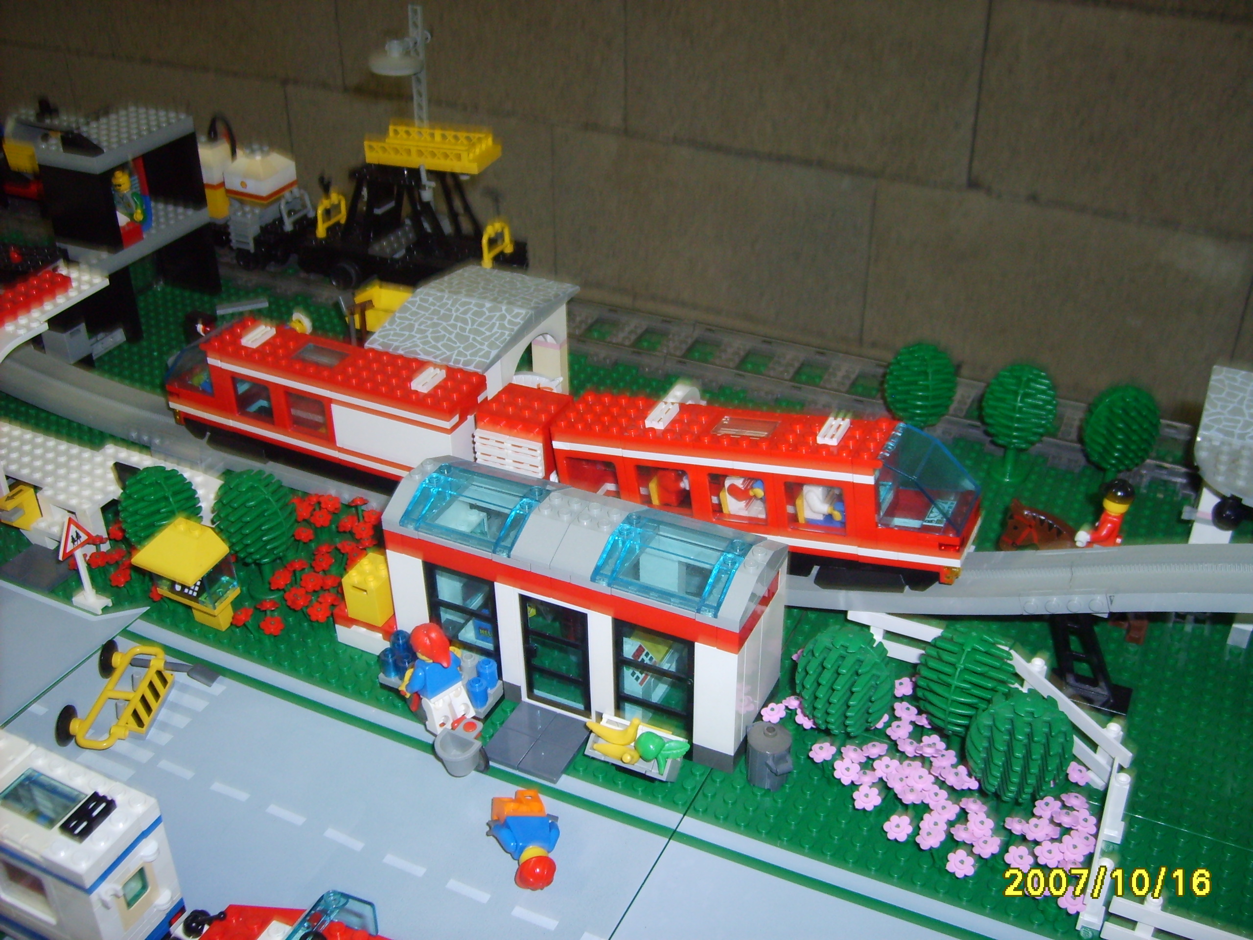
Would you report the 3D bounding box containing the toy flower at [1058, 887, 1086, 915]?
[{"bbox_3d":[0.139,0.135,0.396,0.010,0.005,0.010,15,61,23],"label":"toy flower"}]

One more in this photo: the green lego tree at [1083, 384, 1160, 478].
[{"bbox_3d":[0.236,-0.012,0.608,0.035,0.062,0.035,14,35,21],"label":"green lego tree"}]

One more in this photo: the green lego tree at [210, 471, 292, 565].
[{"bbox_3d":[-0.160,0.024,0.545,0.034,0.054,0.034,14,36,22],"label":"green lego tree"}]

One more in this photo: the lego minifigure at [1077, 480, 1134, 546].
[{"bbox_3d":[0.206,0.027,0.544,0.017,0.042,0.019,7,33,12],"label":"lego minifigure"}]

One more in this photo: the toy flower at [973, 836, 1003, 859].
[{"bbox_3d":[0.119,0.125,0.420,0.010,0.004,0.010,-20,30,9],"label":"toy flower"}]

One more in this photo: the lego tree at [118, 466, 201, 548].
[{"bbox_3d":[-0.200,0.026,0.547,0.035,0.062,0.035,14,35,21],"label":"lego tree"}]

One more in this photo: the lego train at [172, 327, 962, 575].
[{"bbox_3d":[-0.044,-0.011,0.565,0.396,0.074,0.036,12,35,24],"label":"lego train"}]

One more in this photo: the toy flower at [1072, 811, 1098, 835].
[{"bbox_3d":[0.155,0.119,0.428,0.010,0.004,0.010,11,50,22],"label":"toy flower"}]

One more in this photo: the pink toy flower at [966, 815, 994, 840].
[{"bbox_3d":[0.118,0.119,0.423,0.010,0.005,0.010,11,59,18],"label":"pink toy flower"}]

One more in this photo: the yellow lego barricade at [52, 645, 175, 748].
[{"bbox_3d":[-0.195,0.087,0.490,0.029,0.016,0.059,3,31,3],"label":"yellow lego barricade"}]

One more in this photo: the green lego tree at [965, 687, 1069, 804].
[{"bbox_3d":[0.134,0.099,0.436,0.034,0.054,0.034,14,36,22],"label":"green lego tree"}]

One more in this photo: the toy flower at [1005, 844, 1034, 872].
[{"bbox_3d":[0.128,0.126,0.411,0.010,0.005,0.010,-6,55,8],"label":"toy flower"}]

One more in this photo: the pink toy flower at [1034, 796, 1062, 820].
[{"bbox_3d":[0.143,0.114,0.430,0.010,0.005,0.010,13,60,21],"label":"pink toy flower"}]

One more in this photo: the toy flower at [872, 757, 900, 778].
[{"bbox_3d":[0.093,0.107,0.454,0.010,0.004,0.009,0,59,12],"label":"toy flower"}]

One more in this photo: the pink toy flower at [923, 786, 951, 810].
[{"bbox_3d":[0.106,0.112,0.434,0.010,0.005,0.010,9,59,15],"label":"pink toy flower"}]

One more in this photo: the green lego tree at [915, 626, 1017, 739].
[{"bbox_3d":[0.120,0.083,0.455,0.035,0.062,0.035,14,35,21],"label":"green lego tree"}]

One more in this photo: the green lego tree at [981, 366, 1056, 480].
[{"bbox_3d":[0.192,-0.024,0.624,0.036,0.060,0.036,14,35,21],"label":"green lego tree"}]

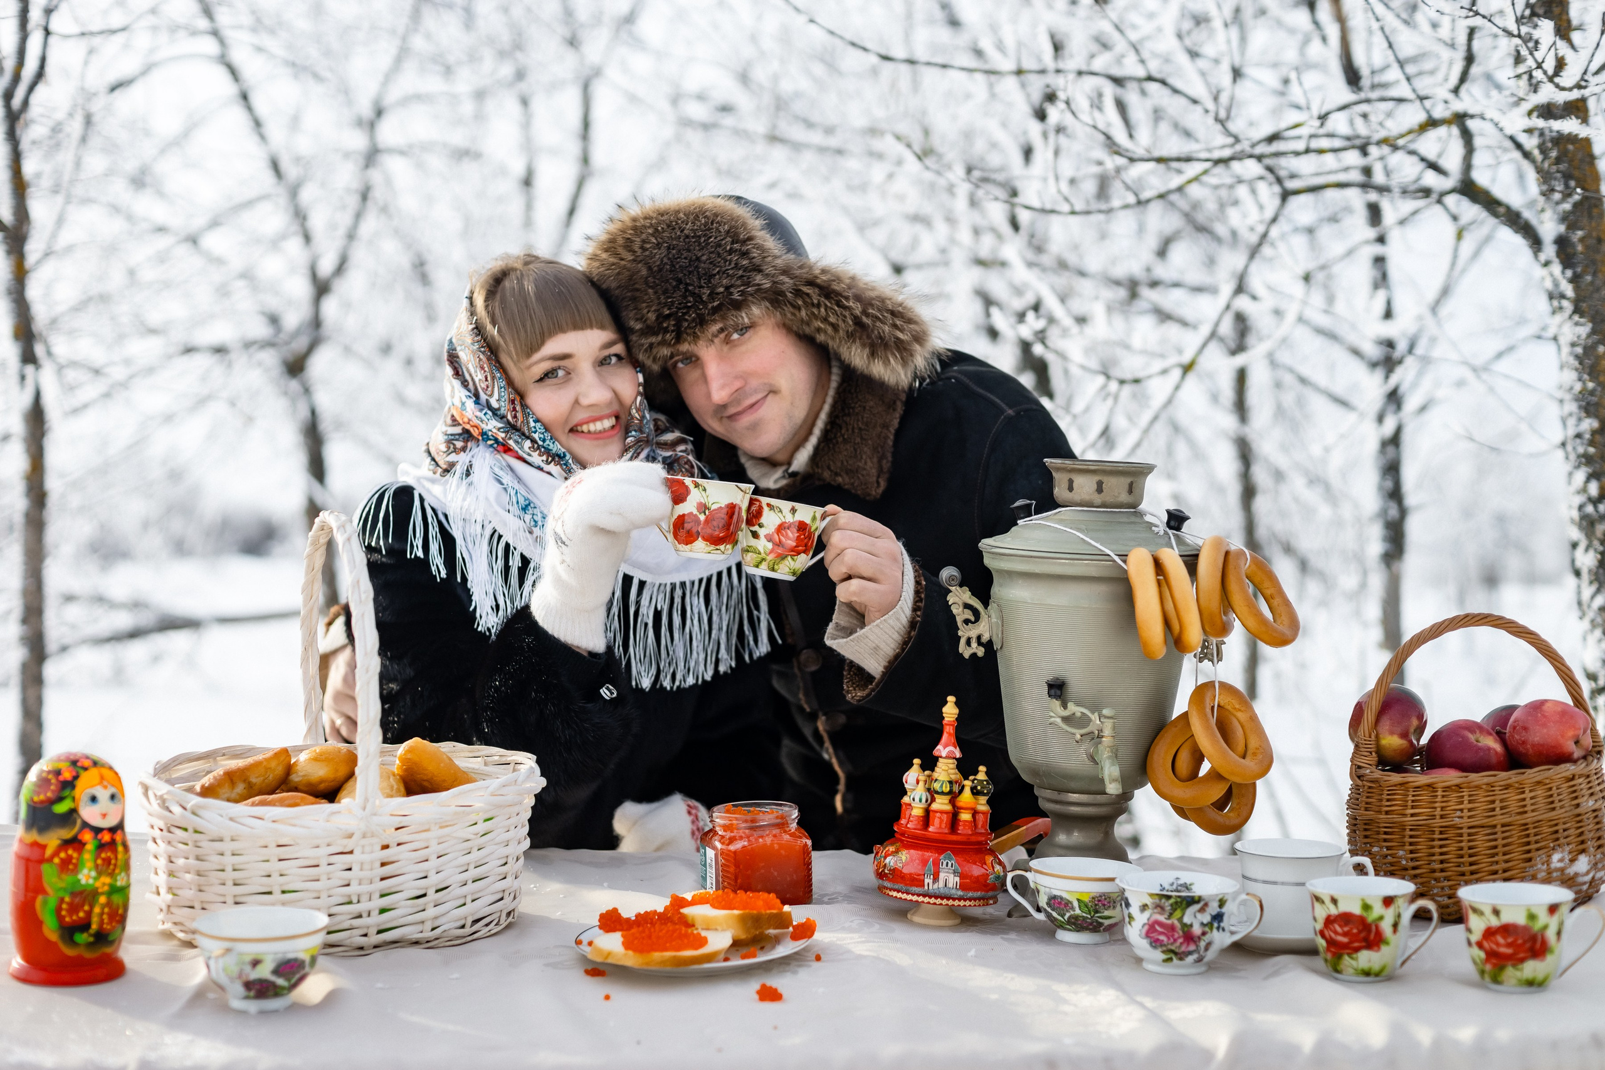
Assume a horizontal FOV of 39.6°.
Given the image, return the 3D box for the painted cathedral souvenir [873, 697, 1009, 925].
[{"bbox_3d":[0.121,0.238,1.925,0.115,0.195,0.113,3,2,-3],"label":"painted cathedral souvenir"}]

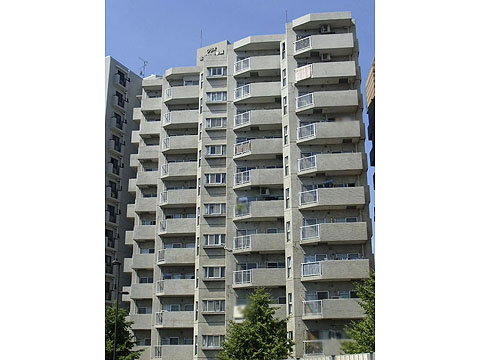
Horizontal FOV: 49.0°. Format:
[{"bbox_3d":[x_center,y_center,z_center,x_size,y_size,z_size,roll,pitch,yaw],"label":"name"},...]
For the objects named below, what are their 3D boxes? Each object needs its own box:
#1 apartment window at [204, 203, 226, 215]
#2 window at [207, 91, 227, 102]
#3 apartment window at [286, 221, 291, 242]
[{"bbox_3d":[-2.194,2.602,46.793,1.850,1.050,0.150,-2,-19,6],"label":"apartment window"},{"bbox_3d":[-2.233,-7.926,50.499,1.850,1.050,0.150,-2,-19,6],"label":"window"},{"bbox_3d":[3.879,4.150,42.056,0.400,1.620,0.120,-17,-26,40],"label":"apartment window"}]

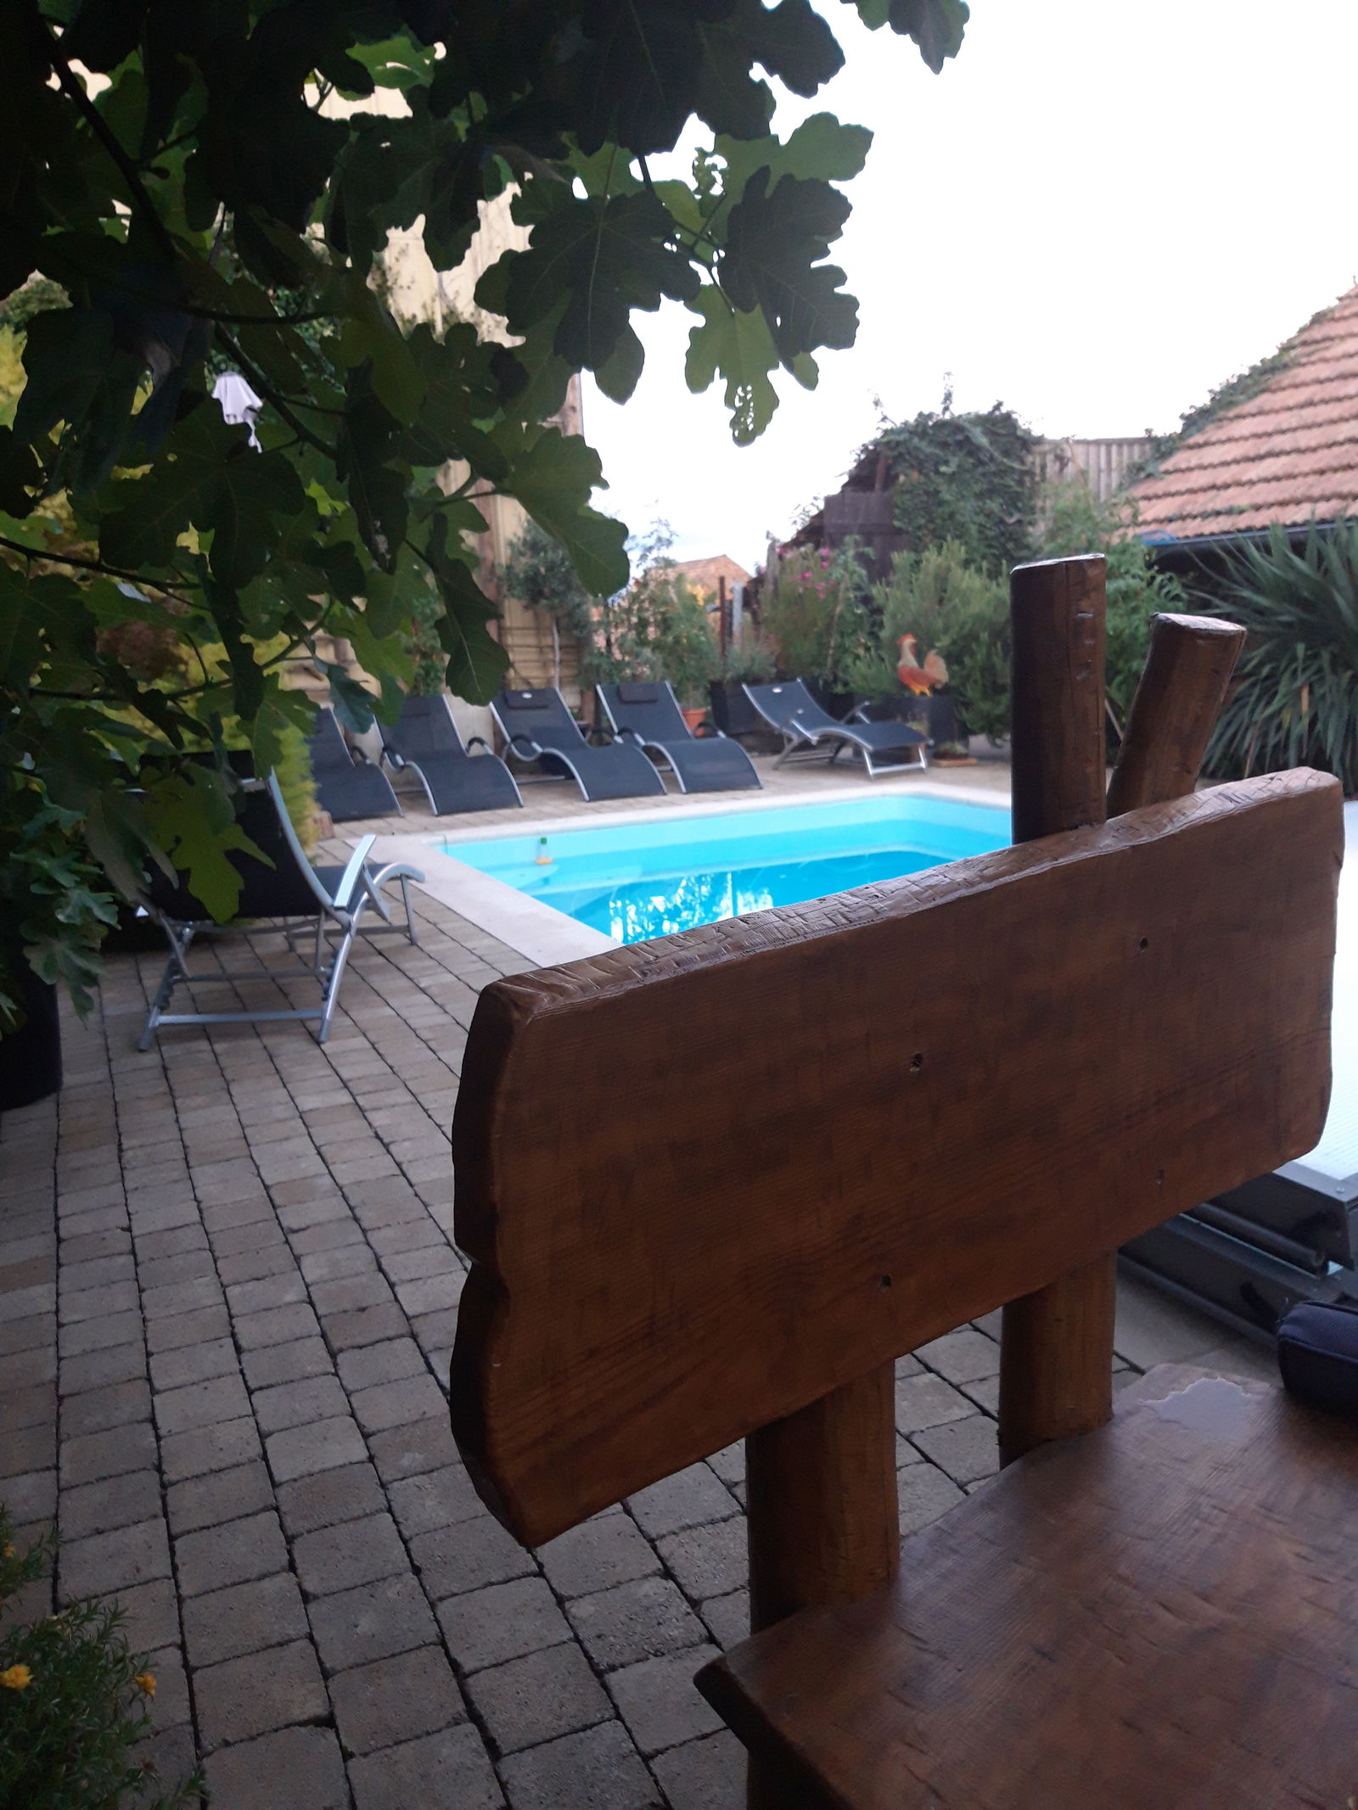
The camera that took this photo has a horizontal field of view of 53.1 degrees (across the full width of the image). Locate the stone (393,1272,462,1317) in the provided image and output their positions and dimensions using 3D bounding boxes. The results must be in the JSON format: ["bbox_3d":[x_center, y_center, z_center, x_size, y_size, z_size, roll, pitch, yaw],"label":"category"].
[{"bbox_3d":[-0.433,0.730,2.474,0.135,0.050,0.132,-6,12,-23],"label":"stone"}]

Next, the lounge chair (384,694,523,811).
[{"bbox_3d":[-1.826,-1.193,10.401,0.650,0.820,1.600,-8,13,-28],"label":"lounge chair"}]

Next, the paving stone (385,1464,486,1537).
[{"bbox_3d":[-0.334,0.880,1.967,0.140,0.055,0.133,-7,13,-21],"label":"paving stone"}]

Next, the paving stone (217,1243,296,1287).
[{"bbox_3d":[-0.845,0.751,2.733,0.139,0.060,0.138,-7,12,-23],"label":"paving stone"}]

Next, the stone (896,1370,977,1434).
[{"bbox_3d":[0.385,0.811,2.150,0.140,0.055,0.133,-7,13,-21],"label":"stone"}]

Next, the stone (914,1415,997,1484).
[{"bbox_3d":[0.424,0.805,1.957,0.135,0.050,0.124,-6,12,-23],"label":"stone"}]

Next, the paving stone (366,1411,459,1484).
[{"bbox_3d":[-0.390,0.858,2.089,0.140,0.055,0.130,-7,13,-21],"label":"paving stone"}]

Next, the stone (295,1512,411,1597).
[{"bbox_3d":[-0.443,0.909,1.851,0.134,0.055,0.132,-7,13,-21],"label":"stone"}]

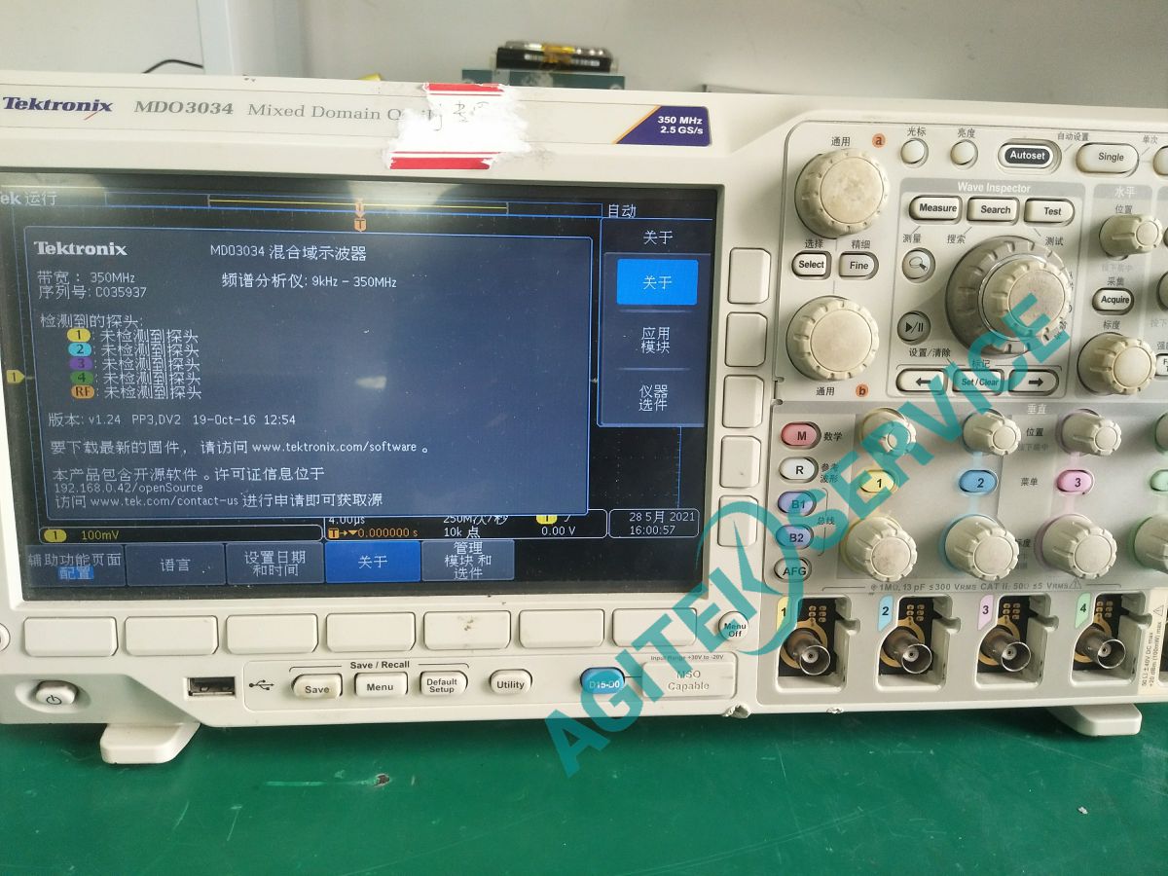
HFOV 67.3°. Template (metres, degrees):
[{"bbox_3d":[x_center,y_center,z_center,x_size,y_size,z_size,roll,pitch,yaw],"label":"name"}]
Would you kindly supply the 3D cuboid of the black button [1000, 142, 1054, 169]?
[{"bbox_3d":[0.128,-0.081,0.253,0.015,0.007,0.003,0,9,-4],"label":"black button"}]

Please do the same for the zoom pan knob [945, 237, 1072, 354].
[{"bbox_3d":[0.123,-0.040,0.248,0.035,0.035,0.016,0,9,-5],"label":"zoom pan knob"}]

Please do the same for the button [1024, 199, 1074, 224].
[{"bbox_3d":[0.134,-0.065,0.252,0.013,0.007,0.003,0,9,-5],"label":"button"}]

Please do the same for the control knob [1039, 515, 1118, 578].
[{"bbox_3d":[0.153,0.034,0.270,0.018,0.018,0.010,0,9,-4],"label":"control knob"}]

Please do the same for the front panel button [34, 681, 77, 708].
[{"bbox_3d":[-0.152,0.074,0.251,0.011,0.007,0.004,0,9,-5],"label":"front panel button"}]

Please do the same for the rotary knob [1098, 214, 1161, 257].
[{"bbox_3d":[0.160,-0.059,0.255,0.013,0.013,0.011,0,9,-4],"label":"rotary knob"}]

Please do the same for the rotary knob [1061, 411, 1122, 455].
[{"bbox_3d":[0.151,-0.001,0.259,0.013,0.013,0.011,0,9,-5],"label":"rotary knob"}]

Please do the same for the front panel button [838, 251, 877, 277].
[{"bbox_3d":[0.079,-0.050,0.255,0.011,0.007,0.003,0,9,-4],"label":"front panel button"}]

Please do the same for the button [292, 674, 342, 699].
[{"bbox_3d":[-0.080,0.074,0.262,0.013,0.007,0.003,0,9,-4],"label":"button"}]

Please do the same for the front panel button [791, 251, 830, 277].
[{"bbox_3d":[0.065,-0.049,0.249,0.010,0.007,0.003,0,9,-5],"label":"front panel button"}]

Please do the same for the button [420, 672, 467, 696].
[{"bbox_3d":[-0.041,0.073,0.259,0.014,0.007,0.003,0,9,-5],"label":"button"}]

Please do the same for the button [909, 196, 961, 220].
[{"bbox_3d":[0.102,-0.067,0.254,0.014,0.007,0.003,0,9,-4],"label":"button"}]

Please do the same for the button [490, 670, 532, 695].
[{"bbox_3d":[-0.022,0.074,0.267,0.013,0.007,0.003,0,9,-4],"label":"button"}]

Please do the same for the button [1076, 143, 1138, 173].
[{"bbox_3d":[0.150,-0.080,0.251,0.017,0.008,0.003,0,9,-5],"label":"button"}]

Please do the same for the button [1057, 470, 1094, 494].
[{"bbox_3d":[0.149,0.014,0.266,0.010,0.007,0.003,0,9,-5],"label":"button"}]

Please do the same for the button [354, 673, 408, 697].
[{"bbox_3d":[-0.059,0.072,0.257,0.015,0.007,0.003,0,9,-5],"label":"button"}]

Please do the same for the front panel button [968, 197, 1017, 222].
[{"bbox_3d":[0.118,-0.066,0.255,0.014,0.007,0.003,0,9,-4],"label":"front panel button"}]

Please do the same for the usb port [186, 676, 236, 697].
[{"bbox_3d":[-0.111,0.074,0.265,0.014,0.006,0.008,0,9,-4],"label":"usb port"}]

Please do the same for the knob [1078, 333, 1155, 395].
[{"bbox_3d":[0.160,-0.022,0.262,0.019,0.019,0.011,0,9,-4],"label":"knob"}]

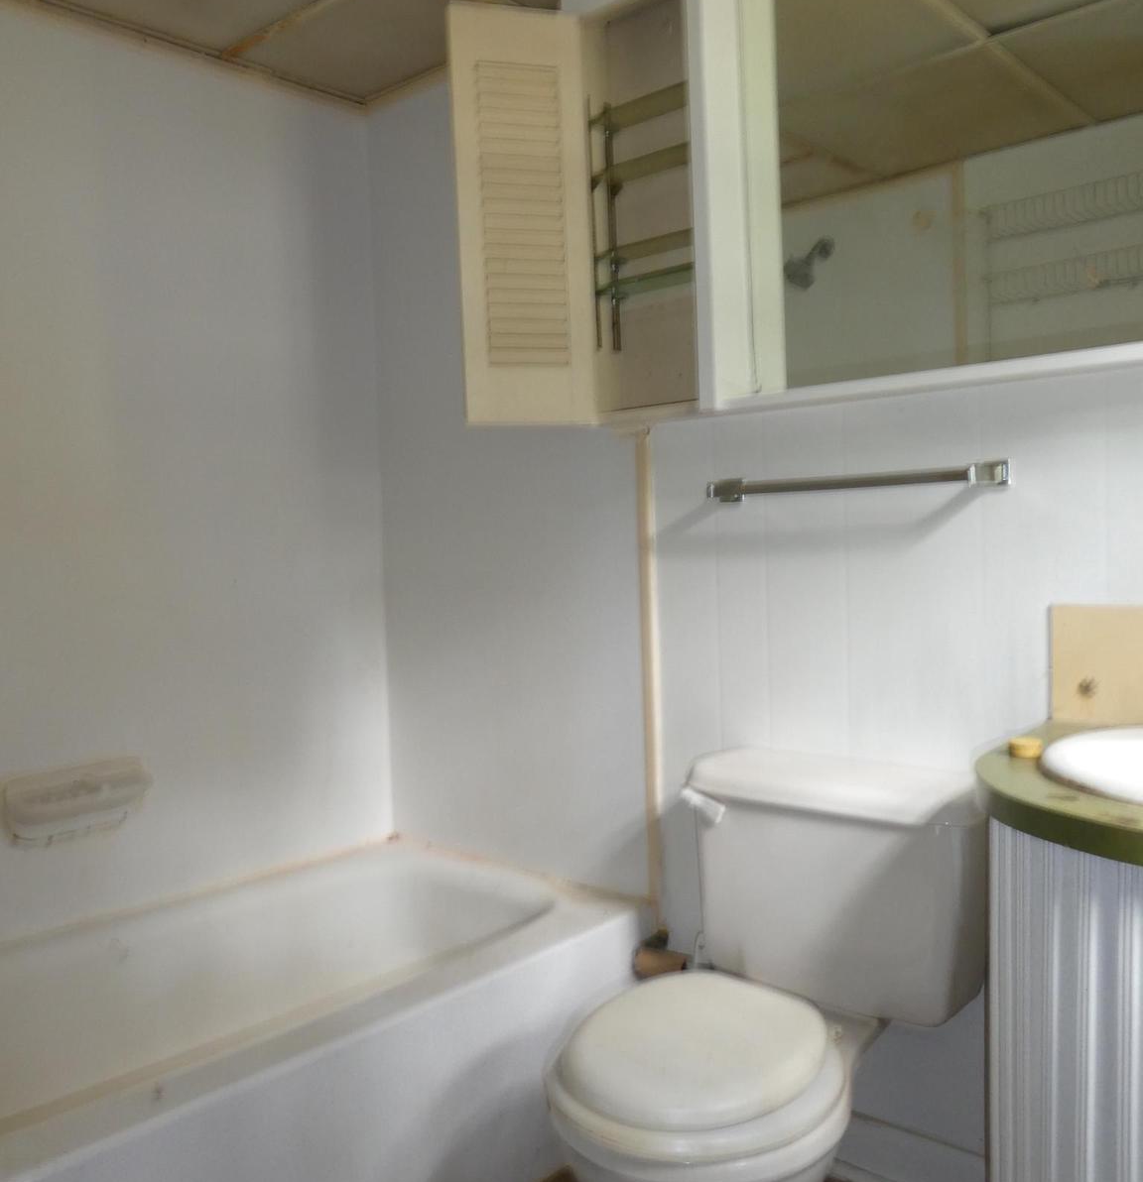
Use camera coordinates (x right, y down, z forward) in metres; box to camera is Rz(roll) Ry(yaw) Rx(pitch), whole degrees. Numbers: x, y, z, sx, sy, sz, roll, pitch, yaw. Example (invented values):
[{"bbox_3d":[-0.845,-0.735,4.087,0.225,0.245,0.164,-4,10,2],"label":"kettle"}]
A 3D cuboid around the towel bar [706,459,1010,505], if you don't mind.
[{"bbox_3d":[0.410,-0.165,1.609,0.488,0.038,0.066,1,4,42],"label":"towel bar"}]

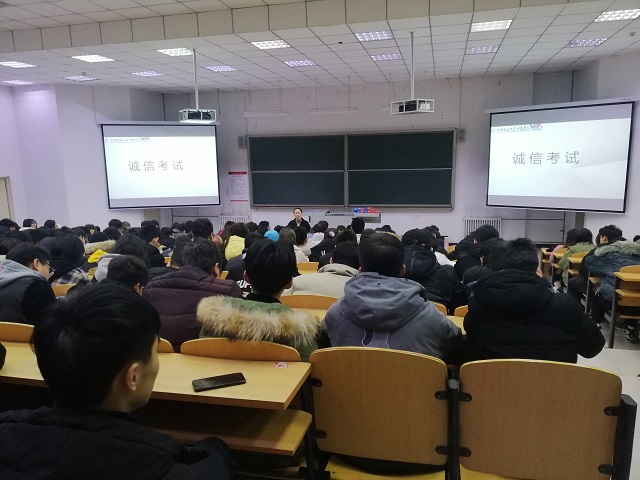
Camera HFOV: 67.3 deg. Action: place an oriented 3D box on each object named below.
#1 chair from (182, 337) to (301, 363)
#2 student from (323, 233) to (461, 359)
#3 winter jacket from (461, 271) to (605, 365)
[{"bbox_3d":[-0.249,0.744,2.066,0.500,0.840,0.520,1,10,14],"label":"chair"},{"bbox_3d":[0.316,0.559,2.068,0.510,1.230,0.740,1,10,14],"label":"student"},{"bbox_3d":[0.771,0.411,1.810,0.500,0.675,0.500,1,10,14],"label":"winter jacket"}]

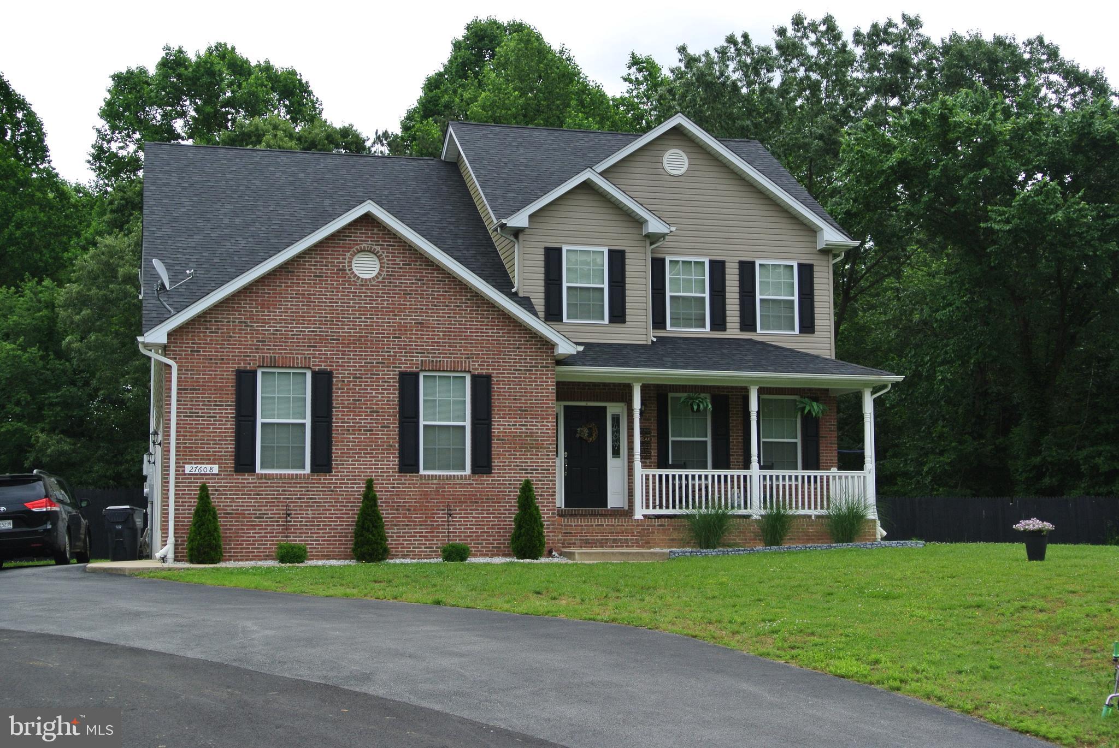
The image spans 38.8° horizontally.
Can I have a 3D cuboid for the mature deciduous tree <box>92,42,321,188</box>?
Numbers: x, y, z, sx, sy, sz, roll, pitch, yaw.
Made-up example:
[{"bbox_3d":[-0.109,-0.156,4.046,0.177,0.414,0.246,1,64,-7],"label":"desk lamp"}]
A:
[{"bbox_3d":[-12.400,-2.788,55.030,9.000,17.960,9.000,1,-6,-15],"label":"mature deciduous tree"}]

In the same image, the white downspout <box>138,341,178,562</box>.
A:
[{"bbox_3d":[-6.986,1.344,27.466,0.695,3.837,0.280,1,-6,-15],"label":"white downspout"}]

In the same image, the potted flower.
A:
[{"bbox_3d":[7.321,2.559,24.500,0.630,0.680,0.620,1,-6,-15],"label":"potted flower"}]

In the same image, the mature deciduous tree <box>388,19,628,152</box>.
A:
[{"bbox_3d":[-1.694,-3.253,54.987,9.500,18.760,9.500,1,-6,-15],"label":"mature deciduous tree"}]

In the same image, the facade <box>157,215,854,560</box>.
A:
[{"bbox_3d":[-0.480,0.424,30.832,14.039,6.324,2.700,1,-6,-15],"label":"facade"}]

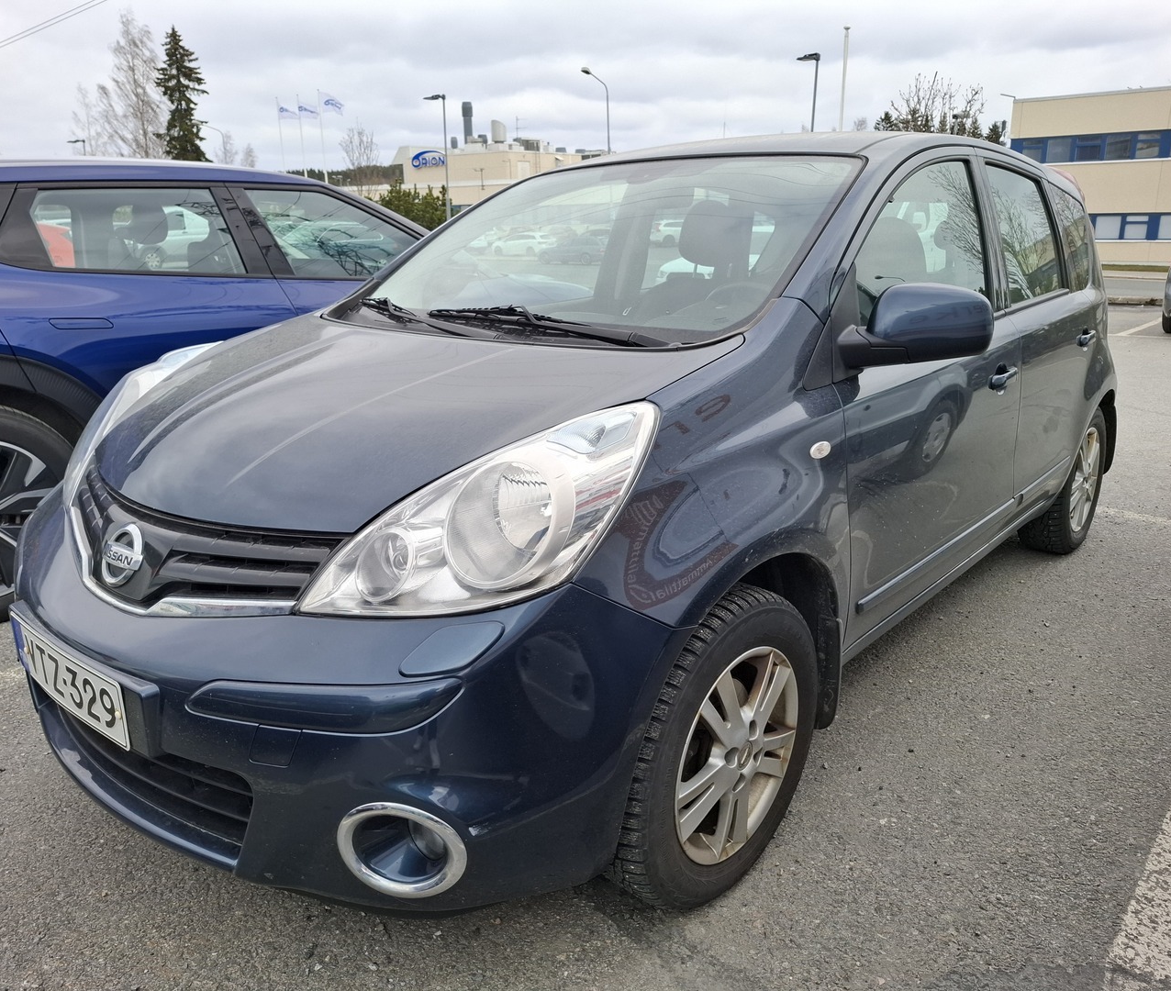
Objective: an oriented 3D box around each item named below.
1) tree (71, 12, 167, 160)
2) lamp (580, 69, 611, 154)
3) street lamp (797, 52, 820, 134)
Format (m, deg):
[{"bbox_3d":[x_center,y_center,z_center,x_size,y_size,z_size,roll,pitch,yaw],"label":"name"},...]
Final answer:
[{"bbox_3d":[-29.231,-22.660,57.476,7.200,16.204,6.800,-8,17,-24],"label":"tree"},{"bbox_3d":[0.459,-15.835,43.344,1.550,9.688,0.300,0,16,2],"label":"lamp"},{"bbox_3d":[6.522,-9.720,26.620,0.800,6.680,0.250,5,16,19],"label":"street lamp"}]

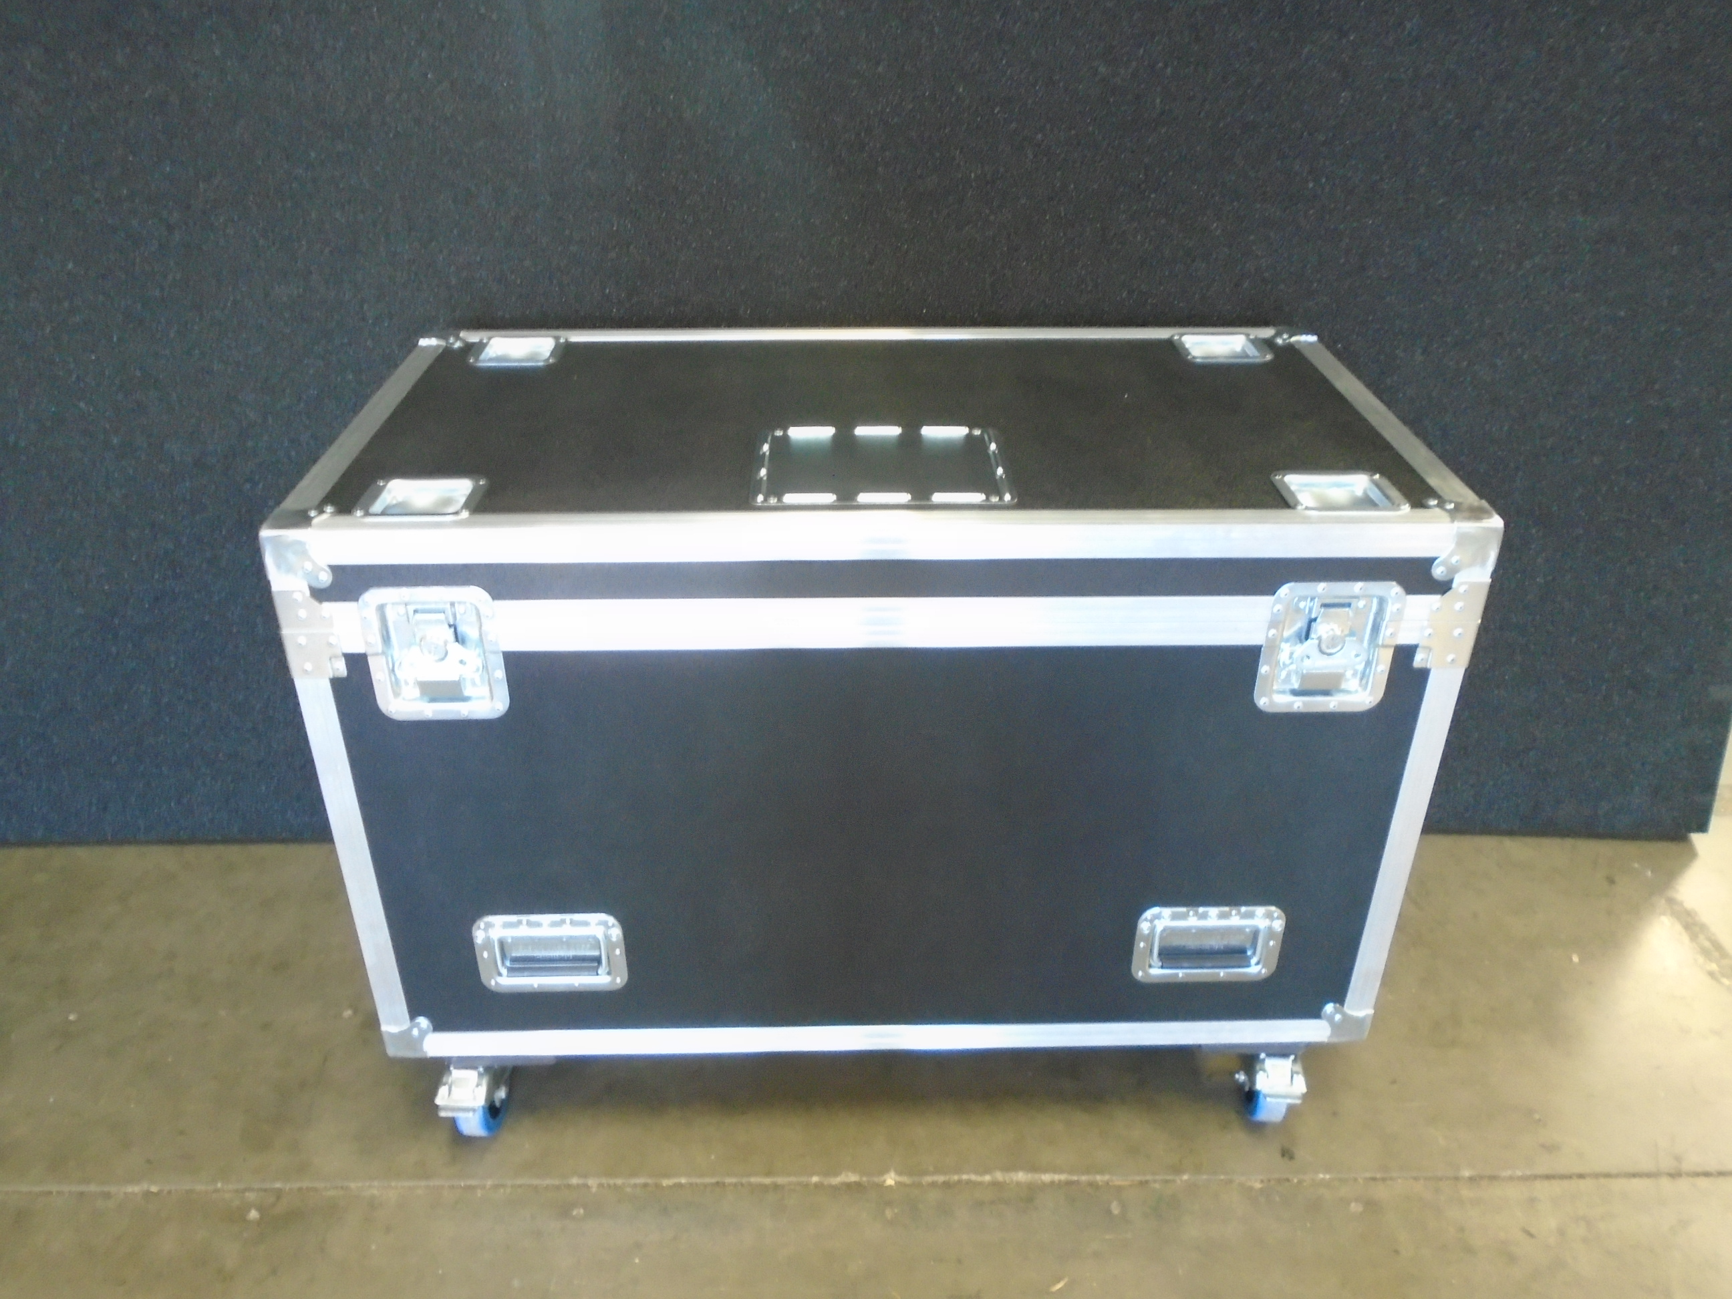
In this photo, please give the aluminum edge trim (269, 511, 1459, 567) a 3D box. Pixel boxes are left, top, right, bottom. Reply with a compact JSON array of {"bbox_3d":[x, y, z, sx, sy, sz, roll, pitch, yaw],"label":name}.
[{"bbox_3d":[0.012,-0.091,1.047,0.958,0.032,0.032,0,30,-1],"label":"aluminum edge trim"}]

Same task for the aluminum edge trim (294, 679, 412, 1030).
[{"bbox_3d":[-0.464,0.201,1.206,0.030,0.431,0.030,0,30,-1],"label":"aluminum edge trim"}]

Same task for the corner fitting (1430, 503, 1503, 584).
[{"bbox_3d":[0.485,-0.091,1.073,0.053,0.056,0.056,0,30,-1],"label":"corner fitting"}]

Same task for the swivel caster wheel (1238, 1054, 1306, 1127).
[{"bbox_3d":[0.499,0.509,1.599,0.085,0.138,0.142,-1,31,-1],"label":"swivel caster wheel"}]

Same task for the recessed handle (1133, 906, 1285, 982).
[{"bbox_3d":[0.332,0.282,1.270,0.143,0.099,0.026,0,30,-1],"label":"recessed handle"}]

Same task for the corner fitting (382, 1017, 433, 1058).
[{"bbox_3d":[-0.456,0.374,1.319,0.054,0.059,0.055,0,30,-1],"label":"corner fitting"}]

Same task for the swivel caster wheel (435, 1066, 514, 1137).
[{"bbox_3d":[-0.481,0.517,1.577,0.085,0.138,0.142,-1,31,-1],"label":"swivel caster wheel"}]

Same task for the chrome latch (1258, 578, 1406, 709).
[{"bbox_3d":[0.389,-0.004,1.099,0.113,0.127,0.021,0,30,-1],"label":"chrome latch"}]

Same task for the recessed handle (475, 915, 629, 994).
[{"bbox_3d":[-0.301,0.287,1.255,0.144,0.099,0.026,0,30,-1],"label":"recessed handle"}]

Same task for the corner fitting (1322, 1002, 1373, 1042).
[{"bbox_3d":[0.485,0.366,1.340,0.055,0.057,0.055,0,30,-1],"label":"corner fitting"}]

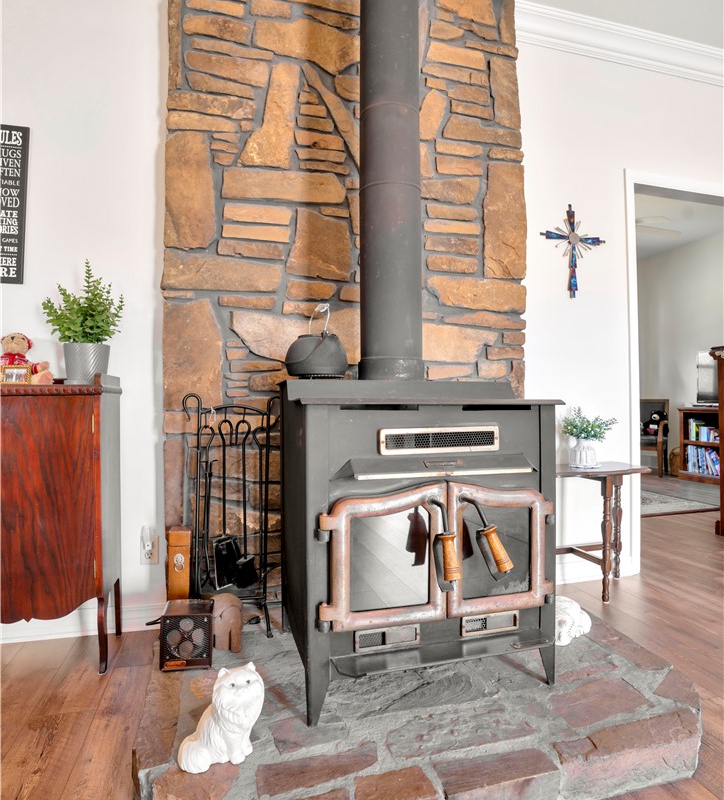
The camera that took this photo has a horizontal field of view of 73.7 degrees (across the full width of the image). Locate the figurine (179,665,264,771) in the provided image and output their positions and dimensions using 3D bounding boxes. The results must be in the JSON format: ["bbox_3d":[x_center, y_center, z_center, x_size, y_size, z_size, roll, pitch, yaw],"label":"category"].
[{"bbox_3d":[-0.312,0.695,1.094,0.162,0.215,0.138,-1,-1,36],"label":"figurine"}]

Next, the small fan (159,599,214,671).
[{"bbox_3d":[-0.532,0.723,1.499,0.150,0.165,0.120,0,-1,-9],"label":"small fan"}]

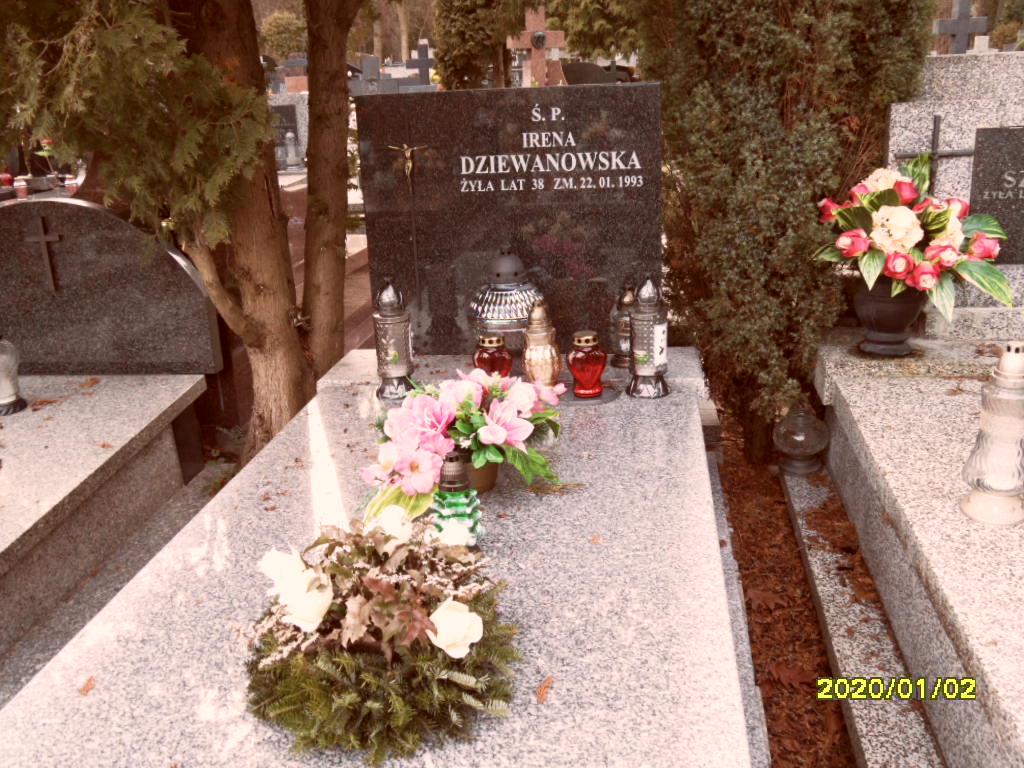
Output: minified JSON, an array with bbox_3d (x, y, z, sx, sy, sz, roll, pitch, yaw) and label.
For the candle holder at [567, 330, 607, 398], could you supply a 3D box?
[{"bbox_3d":[0.177,-0.046,2.268,0.095,0.146,0.095,0,19,9],"label":"candle holder"}]

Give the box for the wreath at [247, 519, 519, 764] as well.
[{"bbox_3d":[-0.168,0.311,1.240,0.345,0.172,0.340,0,19,9],"label":"wreath"}]

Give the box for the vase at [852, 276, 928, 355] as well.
[{"bbox_3d":[0.962,-0.175,2.400,0.183,0.175,0.183,0,19,9],"label":"vase"}]

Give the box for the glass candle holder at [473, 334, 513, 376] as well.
[{"bbox_3d":[-0.048,-0.041,2.292,0.093,0.143,0.093,0,19,9],"label":"glass candle holder"}]

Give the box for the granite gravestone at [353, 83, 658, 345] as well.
[{"bbox_3d":[0.002,-0.445,2.659,0.827,0.728,0.070,0,16,8],"label":"granite gravestone"}]

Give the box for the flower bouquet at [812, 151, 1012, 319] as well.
[{"bbox_3d":[0.975,-0.359,2.317,0.460,0.385,0.380,0,19,9],"label":"flower bouquet"}]

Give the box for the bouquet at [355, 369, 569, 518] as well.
[{"bbox_3d":[-0.096,0.095,1.758,0.375,0.240,0.310,0,19,9],"label":"bouquet"}]

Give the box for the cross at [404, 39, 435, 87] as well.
[{"bbox_3d":[-1.081,-3.888,11.500,0.420,0.550,0.110,0,19,9],"label":"cross"}]

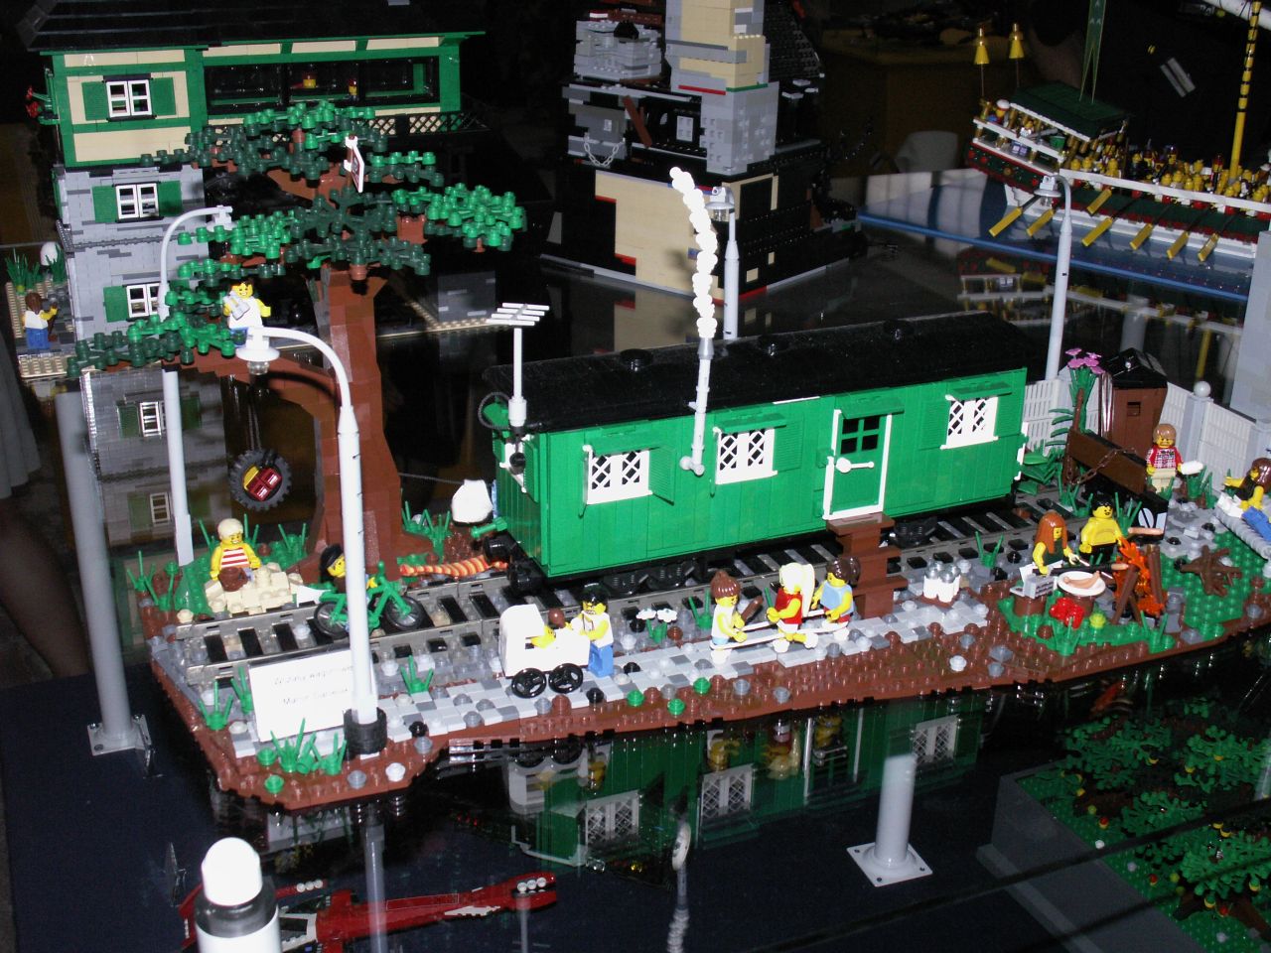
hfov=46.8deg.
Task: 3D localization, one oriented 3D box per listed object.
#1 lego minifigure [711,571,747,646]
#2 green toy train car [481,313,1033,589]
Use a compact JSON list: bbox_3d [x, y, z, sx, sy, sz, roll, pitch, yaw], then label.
[{"bbox_3d":[0.041,0.065,0.677,0.018,0.045,0.024,-4,24,-11],"label":"lego minifigure"},{"bbox_3d":[0.063,-0.014,0.737,0.278,0.119,0.067,-8,26,-20],"label":"green toy train car"}]

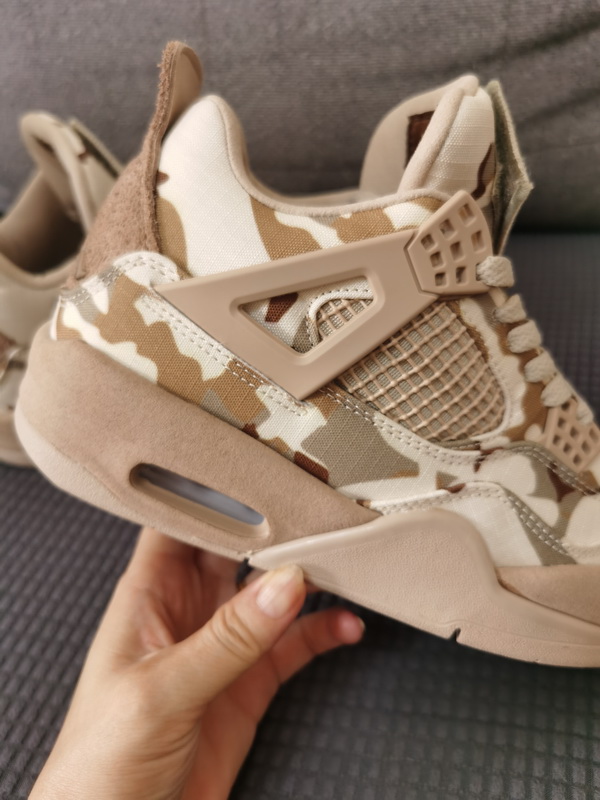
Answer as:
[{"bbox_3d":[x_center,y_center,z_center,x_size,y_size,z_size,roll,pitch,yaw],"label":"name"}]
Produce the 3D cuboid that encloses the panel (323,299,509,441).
[{"bbox_3d":[0.039,-0.015,0.204,0.070,0.013,0.047,30,68,-7],"label":"panel"}]

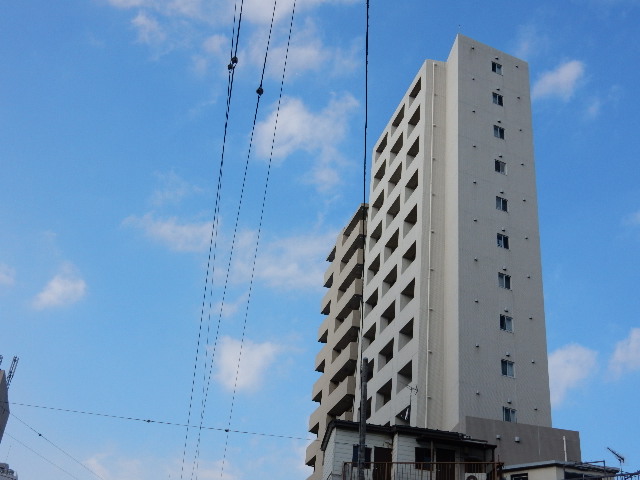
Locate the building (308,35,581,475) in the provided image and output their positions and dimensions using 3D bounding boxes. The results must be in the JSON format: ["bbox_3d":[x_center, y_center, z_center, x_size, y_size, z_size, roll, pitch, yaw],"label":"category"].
[{"bbox_3d":[6.569,11.464,60.671,8.870,43.940,32.010,14,-30,-14],"label":"building"}]

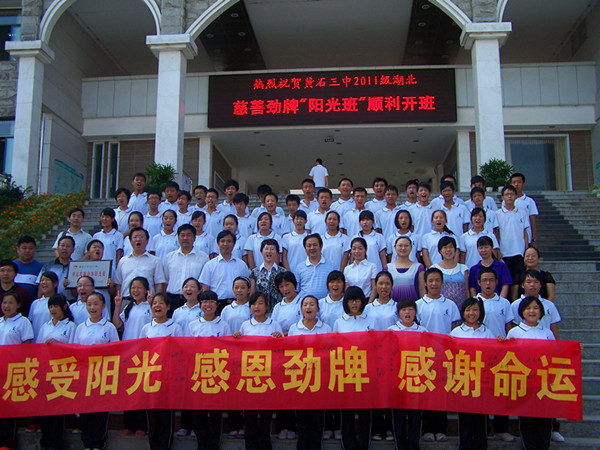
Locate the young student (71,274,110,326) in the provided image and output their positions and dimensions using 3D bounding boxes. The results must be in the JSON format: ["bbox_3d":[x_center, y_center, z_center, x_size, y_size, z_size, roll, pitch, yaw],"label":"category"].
[{"bbox_3d":[-2.108,1.263,6.497,0.440,1.529,0.280,0,-9,2],"label":"young student"}]

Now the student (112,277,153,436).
[{"bbox_3d":[-1.663,1.330,6.700,0.480,1.600,0.320,1,-8,-4],"label":"student"}]

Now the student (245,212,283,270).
[{"bbox_3d":[-0.444,0.614,8.165,0.450,1.561,0.280,0,-9,3],"label":"student"}]

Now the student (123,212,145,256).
[{"bbox_3d":[-2.112,0.611,8.313,0.440,1.600,0.280,0,-9,-2],"label":"student"}]

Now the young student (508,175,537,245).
[{"bbox_3d":[3.032,0.105,8.957,0.470,1.638,0.300,-1,-7,11],"label":"young student"}]

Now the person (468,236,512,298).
[{"bbox_3d":[2.114,0.923,7.350,0.460,1.601,0.280,-1,-8,10],"label":"person"}]

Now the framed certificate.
[{"bbox_3d":[-2.301,0.541,7.201,0.460,0.290,0.030,0,-13,-2],"label":"framed certificate"}]

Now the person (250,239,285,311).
[{"bbox_3d":[-0.360,0.955,7.196,0.460,1.600,0.300,0,-7,2],"label":"person"}]

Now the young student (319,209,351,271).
[{"bbox_3d":[0.431,0.596,8.473,0.440,1.558,0.270,0,-8,4],"label":"young student"}]

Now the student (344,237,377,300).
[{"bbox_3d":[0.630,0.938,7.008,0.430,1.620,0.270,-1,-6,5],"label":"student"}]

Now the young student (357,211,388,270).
[{"bbox_3d":[0.794,0.631,7.774,0.440,1.608,0.270,-1,-6,6],"label":"young student"}]

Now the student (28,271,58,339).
[{"bbox_3d":[-2.551,1.244,6.539,0.440,1.576,0.280,-1,-9,6],"label":"student"}]

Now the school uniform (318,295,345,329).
[{"bbox_3d":[0.335,0.988,6.455,0.440,0.640,0.270,-1,-7,4],"label":"school uniform"}]

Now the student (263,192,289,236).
[{"bbox_3d":[-0.378,0.387,8.646,0.450,1.622,0.280,0,-7,2],"label":"student"}]

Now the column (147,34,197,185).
[{"bbox_3d":[-3.614,-2.997,18.429,1.151,4.462,0.850,-1,-7,5],"label":"column"}]

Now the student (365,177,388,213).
[{"bbox_3d":[1.106,0.158,9.401,0.470,1.688,0.280,-1,-8,6],"label":"student"}]

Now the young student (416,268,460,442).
[{"bbox_3d":[1.332,1.255,6.398,0.470,1.670,0.320,-1,-7,8],"label":"young student"}]

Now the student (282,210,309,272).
[{"bbox_3d":[-0.017,0.632,7.851,0.440,1.625,0.270,0,-6,3],"label":"student"}]

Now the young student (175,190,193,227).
[{"bbox_3d":[-1.567,0.371,8.755,0.450,1.682,0.280,0,-7,-2],"label":"young student"}]

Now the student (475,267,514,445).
[{"bbox_3d":[1.801,1.200,6.174,0.500,1.623,0.300,-1,-6,10],"label":"student"}]

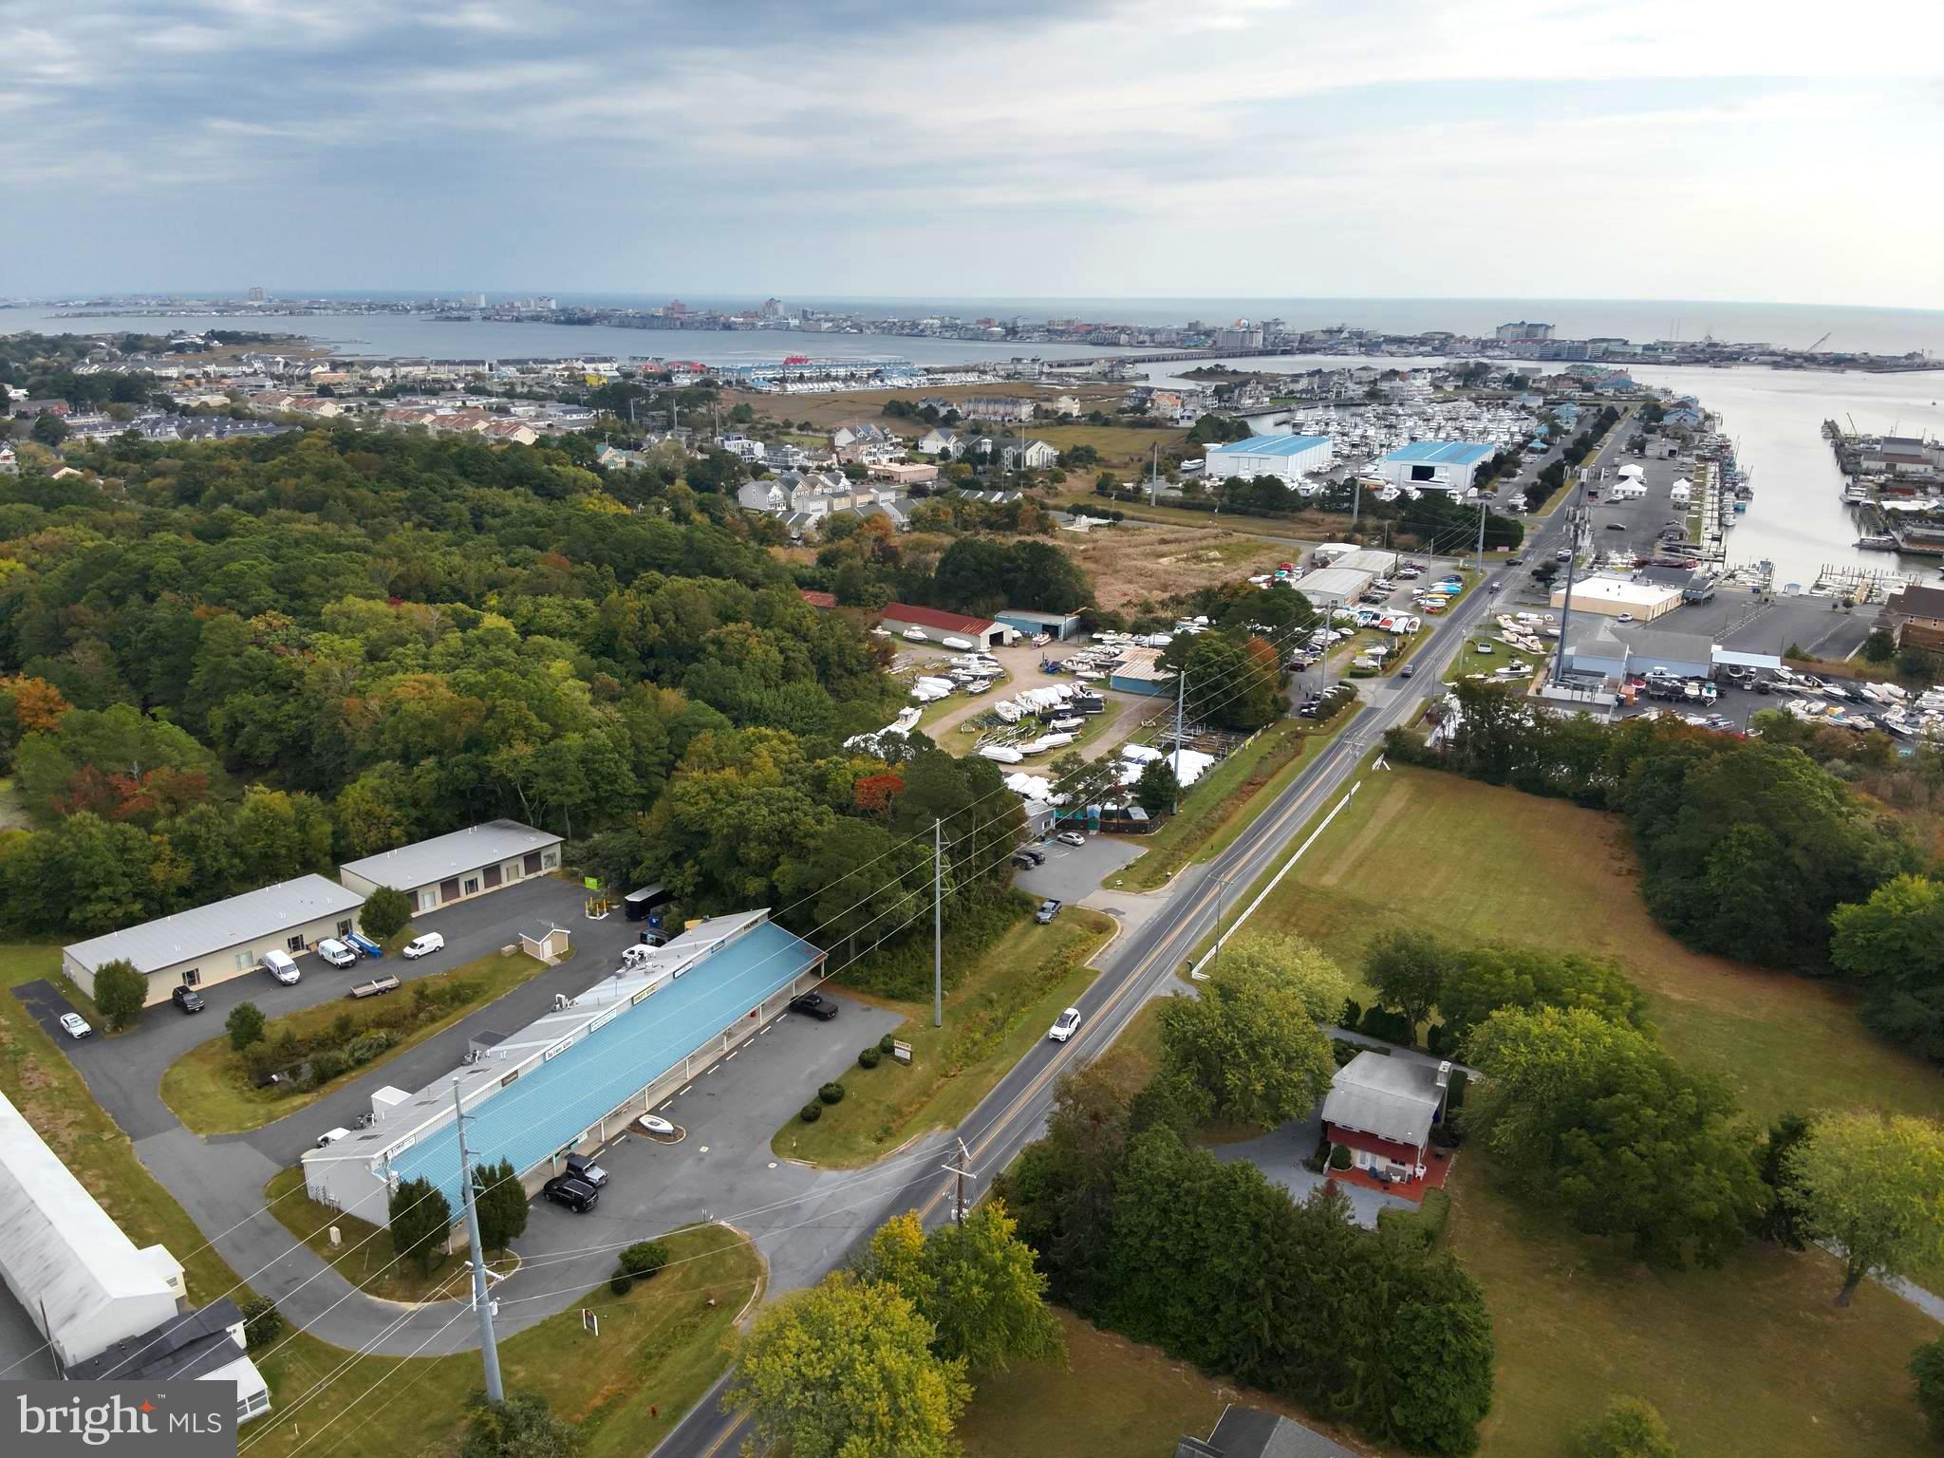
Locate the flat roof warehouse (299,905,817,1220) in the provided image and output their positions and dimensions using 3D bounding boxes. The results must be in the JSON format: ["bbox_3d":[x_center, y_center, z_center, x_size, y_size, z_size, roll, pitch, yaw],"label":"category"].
[{"bbox_3d":[-38.766,32.459,140.098,18.938,7.509,55.738,10,20,27],"label":"flat roof warehouse"}]

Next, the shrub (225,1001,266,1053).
[{"bbox_3d":[-82.010,33.440,152.090,4.500,5.600,4.500,10,20,27],"label":"shrub"}]

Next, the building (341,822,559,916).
[{"bbox_3d":[-75.390,19.670,197.280,15.900,4.100,25.700,16,24,40],"label":"building"}]

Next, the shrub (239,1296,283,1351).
[{"bbox_3d":[-57.880,48.150,109.760,3.500,4.000,3.500,10,20,27],"label":"shrub"}]

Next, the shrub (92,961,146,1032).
[{"bbox_3d":[-98.290,30.740,155.200,5.900,8.600,5.900,10,20,27],"label":"shrub"}]

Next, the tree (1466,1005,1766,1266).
[{"bbox_3d":[55.205,35.875,116.827,22.500,16.000,19.000,10,20,27],"label":"tree"}]

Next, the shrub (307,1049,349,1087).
[{"bbox_3d":[-66.700,35.098,139.618,4.400,2.600,4.100,-9,20,-27],"label":"shrub"}]

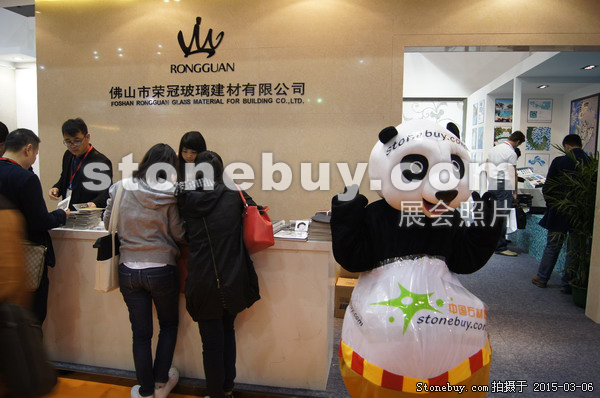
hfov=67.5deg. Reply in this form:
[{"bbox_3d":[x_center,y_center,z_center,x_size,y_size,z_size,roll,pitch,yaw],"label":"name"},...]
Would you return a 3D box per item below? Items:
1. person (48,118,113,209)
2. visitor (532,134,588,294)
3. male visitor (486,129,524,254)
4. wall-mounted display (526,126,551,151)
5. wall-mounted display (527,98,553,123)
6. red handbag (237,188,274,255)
[{"bbox_3d":[-1.760,0.197,3.620,0.520,1.690,0.420,1,5,8],"label":"person"},{"bbox_3d":[2.800,0.155,4.800,0.560,1.670,0.440,1,6,4],"label":"visitor"},{"bbox_3d":[2.936,-0.036,6.420,0.480,1.750,0.500,-1,6,-18],"label":"male visitor"},{"bbox_3d":[4.626,-1.160,8.700,0.440,0.440,0.030,2,6,9],"label":"wall-mounted display"},{"bbox_3d":[4.630,-1.696,8.650,0.440,0.455,0.030,2,6,9],"label":"wall-mounted display"},{"bbox_3d":[-0.248,0.121,2.530,0.150,0.370,0.270,3,6,25],"label":"red handbag"}]

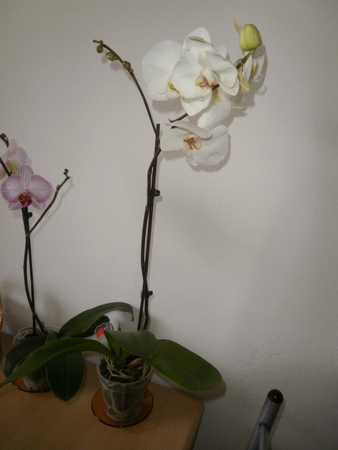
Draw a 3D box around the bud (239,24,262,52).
[{"bbox_3d":[0.101,-0.232,0.418,0.028,0.034,0.028,10,21,16],"label":"bud"}]

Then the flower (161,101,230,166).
[{"bbox_3d":[0.046,-0.157,0.588,0.112,0.102,0.060,9,24,16],"label":"flower"}]

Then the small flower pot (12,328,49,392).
[{"bbox_3d":[-0.310,0.320,0.815,0.117,0.110,0.117,-2,17,-22],"label":"small flower pot"}]

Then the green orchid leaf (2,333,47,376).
[{"bbox_3d":[-0.304,0.272,0.725,0.115,0.075,0.070,-9,24,-33],"label":"green orchid leaf"}]

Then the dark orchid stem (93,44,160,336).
[{"bbox_3d":[-0.076,-0.021,0.607,0.110,0.560,0.060,10,21,16],"label":"dark orchid stem"}]

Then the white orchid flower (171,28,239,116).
[{"bbox_3d":[0.055,-0.236,0.526,0.100,0.117,0.055,4,22,1],"label":"white orchid flower"}]

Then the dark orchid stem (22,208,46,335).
[{"bbox_3d":[-0.307,0.108,0.769,0.044,0.290,0.035,10,17,18],"label":"dark orchid stem"}]

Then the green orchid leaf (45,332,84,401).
[{"bbox_3d":[-0.236,0.320,0.765,0.085,0.115,0.075,-7,20,-35],"label":"green orchid leaf"}]

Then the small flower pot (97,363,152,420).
[{"bbox_3d":[-0.094,0.333,0.724,0.120,0.120,0.120,4,20,-1],"label":"small flower pot"}]

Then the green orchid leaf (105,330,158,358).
[{"bbox_3d":[-0.080,0.255,0.723,0.105,0.042,0.070,-1,17,-17],"label":"green orchid leaf"}]

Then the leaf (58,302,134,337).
[{"bbox_3d":[-0.158,0.199,0.725,0.185,0.090,0.065,5,20,3],"label":"leaf"}]

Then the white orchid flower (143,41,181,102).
[{"bbox_3d":[-0.001,-0.221,0.483,0.082,0.088,0.045,6,20,4],"label":"white orchid flower"}]

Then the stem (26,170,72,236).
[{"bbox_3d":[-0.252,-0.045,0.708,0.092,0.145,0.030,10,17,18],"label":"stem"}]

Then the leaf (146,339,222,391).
[{"bbox_3d":[0.021,0.276,0.669,0.180,0.050,0.085,10,21,16],"label":"leaf"}]

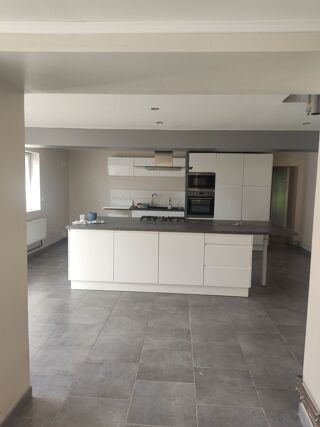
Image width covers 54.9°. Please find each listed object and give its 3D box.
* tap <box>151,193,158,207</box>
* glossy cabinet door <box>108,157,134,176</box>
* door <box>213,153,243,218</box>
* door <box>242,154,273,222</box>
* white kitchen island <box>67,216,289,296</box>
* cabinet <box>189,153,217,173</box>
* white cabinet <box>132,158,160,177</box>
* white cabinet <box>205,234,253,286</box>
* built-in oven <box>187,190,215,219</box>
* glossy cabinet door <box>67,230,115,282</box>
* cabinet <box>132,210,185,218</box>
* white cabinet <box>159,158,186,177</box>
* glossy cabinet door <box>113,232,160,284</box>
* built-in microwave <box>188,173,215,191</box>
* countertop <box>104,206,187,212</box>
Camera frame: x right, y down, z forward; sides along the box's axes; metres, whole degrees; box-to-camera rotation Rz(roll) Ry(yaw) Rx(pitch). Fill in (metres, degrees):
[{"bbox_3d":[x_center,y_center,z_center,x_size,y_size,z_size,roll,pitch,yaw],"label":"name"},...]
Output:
[{"bbox_3d":[-0.121,-0.290,7.426,0.055,0.350,0.210,-2,6,-33],"label":"tap"},{"bbox_3d":[-0.911,-1.104,7.194,0.595,0.424,0.022,1,5,4],"label":"glossy cabinet door"},{"bbox_3d":[1.510,-0.305,6.806,0.597,2.000,0.022,1,5,4],"label":"door"},{"bbox_3d":[2.109,-0.291,6.765,0.597,2.000,0.022,1,5,4],"label":"door"},{"bbox_3d":[0.257,0.587,4.601,2.960,0.873,1.220,1,6,4],"label":"white kitchen island"},{"bbox_3d":[0.961,-1.135,6.931,0.600,0.410,0.025,2,5,4],"label":"cabinet"},{"bbox_3d":[-0.293,-1.089,7.327,0.599,0.417,0.350,1,6,4],"label":"white cabinet"},{"bbox_3d":[0.898,0.582,4.256,0.600,0.696,0.580,1,6,4],"label":"white cabinet"},{"bbox_3d":[0.940,-0.209,7.163,0.597,0.594,0.550,1,6,4],"label":"built-in oven"},{"bbox_3d":[-0.915,0.565,4.125,0.597,0.700,0.025,2,5,4],"label":"glossy cabinet door"},{"bbox_3d":[-0.029,0.321,7.413,1.200,0.780,0.600,2,5,4],"label":"cabinet"},{"bbox_3d":[0.306,-1.074,7.302,0.600,0.420,0.350,1,6,4],"label":"white cabinet"},{"bbox_3d":[-0.317,0.578,4.059,0.594,0.696,0.022,1,6,4],"label":"glossy cabinet door"},{"bbox_3d":[0.958,-0.728,7.157,0.595,0.410,0.420,2,5,4],"label":"built-in microwave"},{"bbox_3d":[-0.340,-0.107,7.282,1.850,0.042,0.620,1,6,4],"label":"countertop"}]

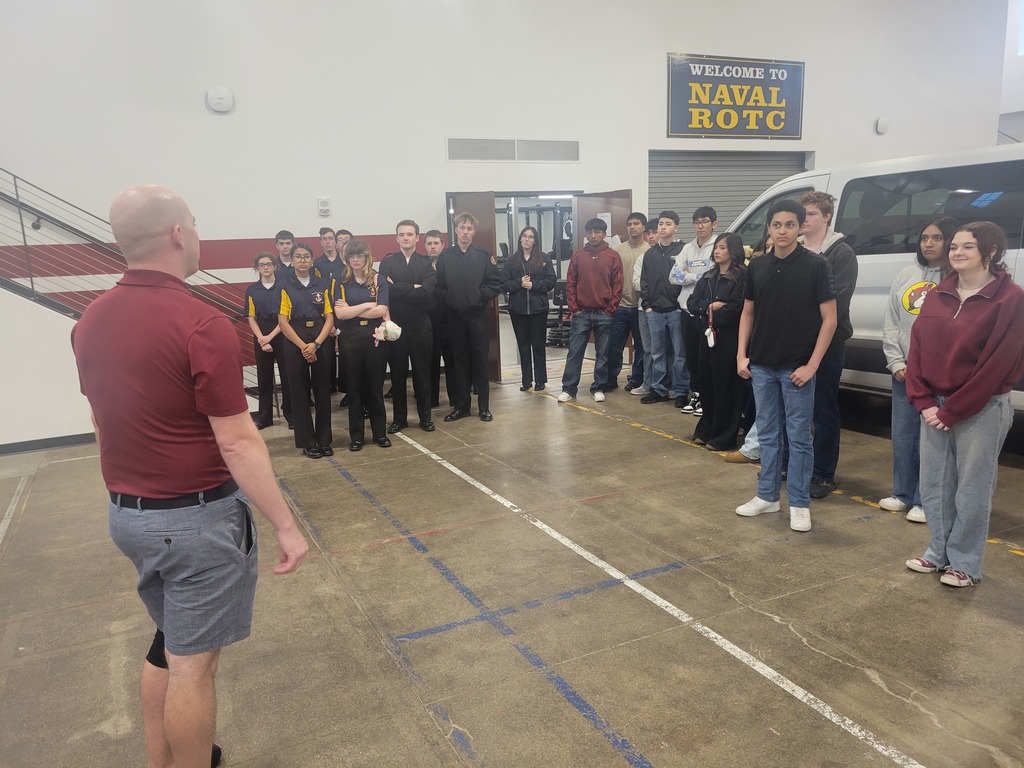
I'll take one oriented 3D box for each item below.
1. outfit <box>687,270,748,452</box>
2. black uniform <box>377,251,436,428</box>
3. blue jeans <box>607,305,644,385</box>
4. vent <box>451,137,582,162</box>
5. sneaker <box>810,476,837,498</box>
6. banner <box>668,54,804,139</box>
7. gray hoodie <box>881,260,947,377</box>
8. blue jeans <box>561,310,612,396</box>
[{"bbox_3d":[1.513,-0.202,5.689,0.390,1.340,0.450,-12,14,-42],"label":"outfit"},{"bbox_3d":[-0.899,-0.385,6.606,0.530,1.500,0.340,-3,10,-4],"label":"black uniform"},{"bbox_3d":[1.216,-0.476,8.266,0.430,0.940,0.310,4,12,30],"label":"blue jeans"},{"bbox_3d":[0.031,-2.899,9.516,1.760,0.270,0.050,-6,11,-22],"label":"vent"},{"bbox_3d":[1.873,0.592,4.665,0.290,0.120,0.110,-12,14,-42],"label":"sneaker"},{"bbox_3d":[3.209,-4.031,10.875,2.490,1.090,0.030,-7,11,-25],"label":"banner"},{"bbox_3d":[2.341,-0.383,4.321,0.460,0.633,0.320,8,15,44],"label":"gray hoodie"},{"bbox_3d":[0.769,-0.326,7.863,0.523,0.860,0.320,0,11,10],"label":"blue jeans"}]

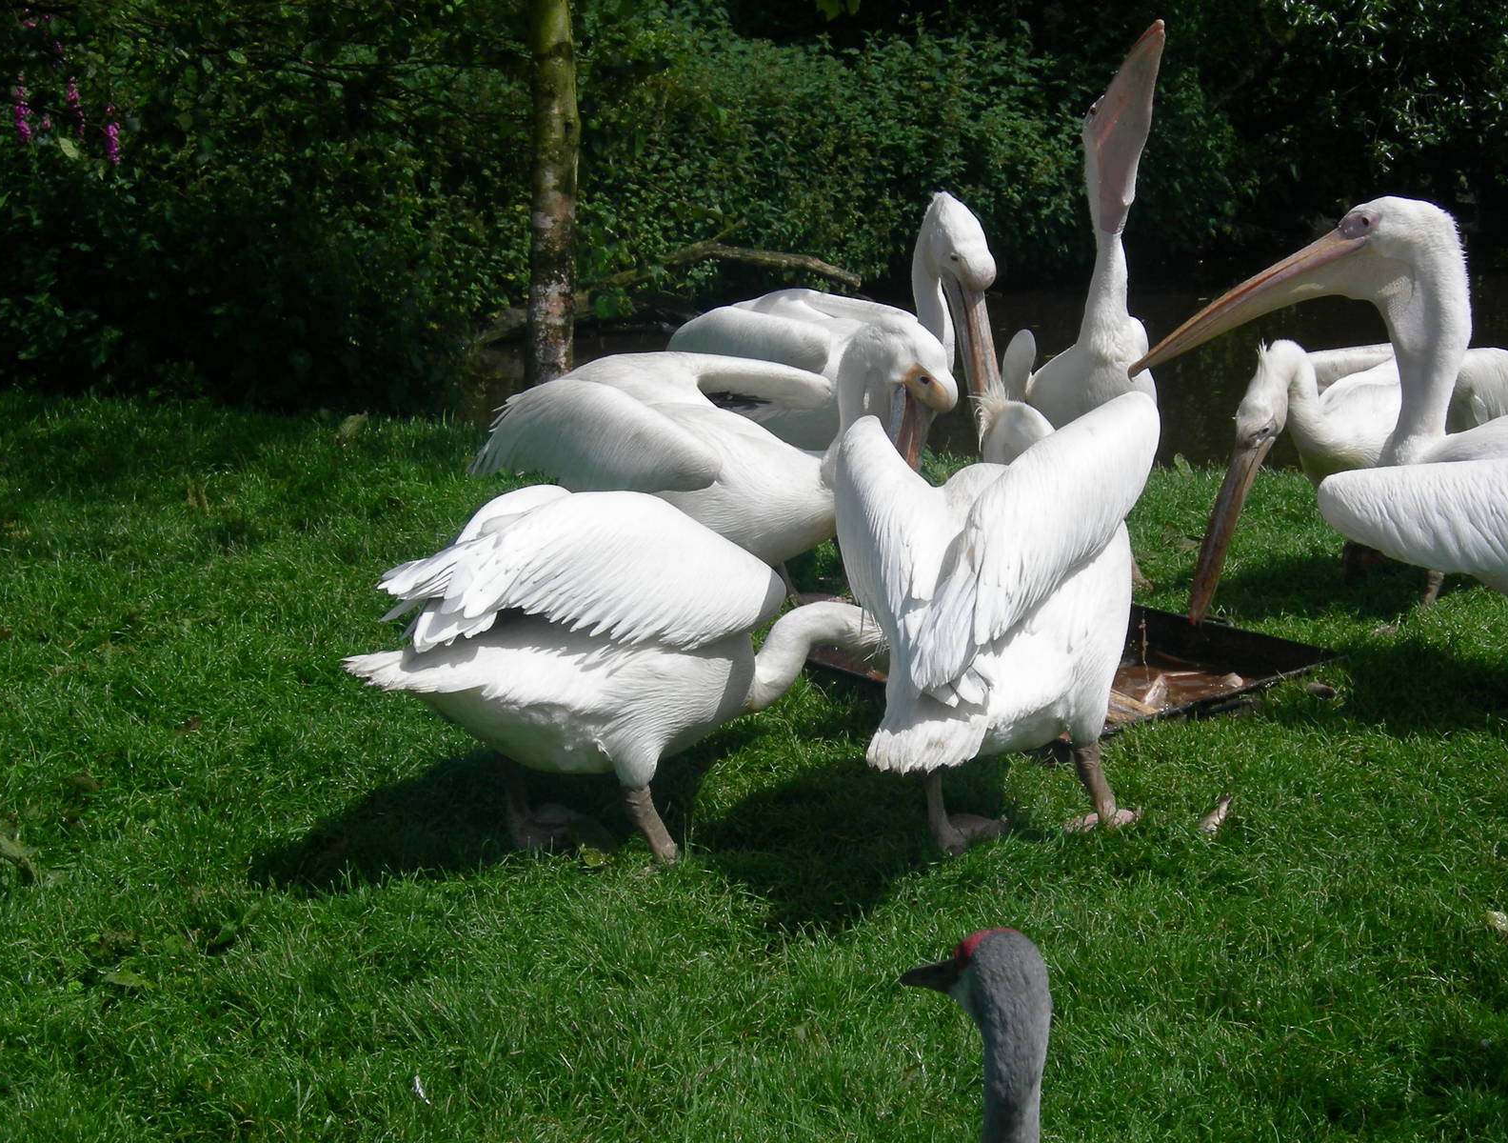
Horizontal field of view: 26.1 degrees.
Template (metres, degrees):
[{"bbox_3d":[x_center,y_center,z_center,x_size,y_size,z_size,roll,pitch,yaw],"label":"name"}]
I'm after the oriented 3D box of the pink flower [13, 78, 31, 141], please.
[{"bbox_3d":[-2.697,-1.697,12.000,0.066,0.236,0.066,0,14,0],"label":"pink flower"}]

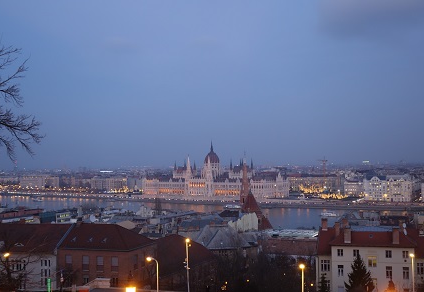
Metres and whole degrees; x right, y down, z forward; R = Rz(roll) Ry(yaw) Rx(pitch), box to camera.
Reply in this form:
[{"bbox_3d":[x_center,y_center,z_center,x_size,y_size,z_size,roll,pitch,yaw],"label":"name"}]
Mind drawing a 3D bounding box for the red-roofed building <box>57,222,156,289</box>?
[{"bbox_3d":[-19.364,21.520,113.290,14.600,13.300,14.400,-1,-2,15],"label":"red-roofed building"}]

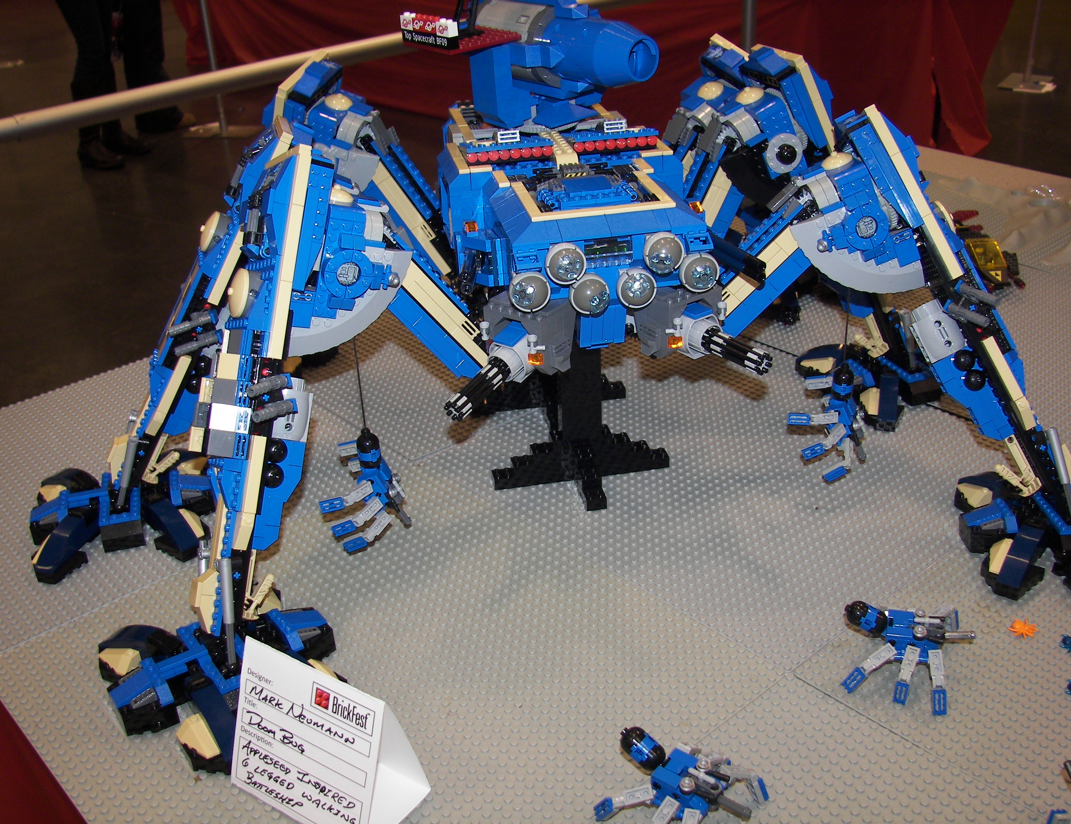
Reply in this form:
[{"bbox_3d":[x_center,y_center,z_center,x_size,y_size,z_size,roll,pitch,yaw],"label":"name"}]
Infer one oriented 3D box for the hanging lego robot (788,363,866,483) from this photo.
[{"bbox_3d":[0.226,-0.002,0.883,0.060,0.079,0.074,5,28,14],"label":"hanging lego robot"}]

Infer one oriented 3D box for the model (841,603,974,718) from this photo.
[{"bbox_3d":[0.235,0.145,0.721,0.084,0.033,0.098,4,28,12],"label":"model"}]

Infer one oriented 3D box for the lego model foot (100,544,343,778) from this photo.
[{"bbox_3d":[-0.197,0.134,0.715,0.145,0.094,0.156,-19,32,-29],"label":"lego model foot"}]

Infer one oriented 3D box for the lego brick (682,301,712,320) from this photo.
[{"bbox_3d":[0.109,-0.069,0.787,0.016,0.004,0.018,-21,33,-31],"label":"lego brick"}]

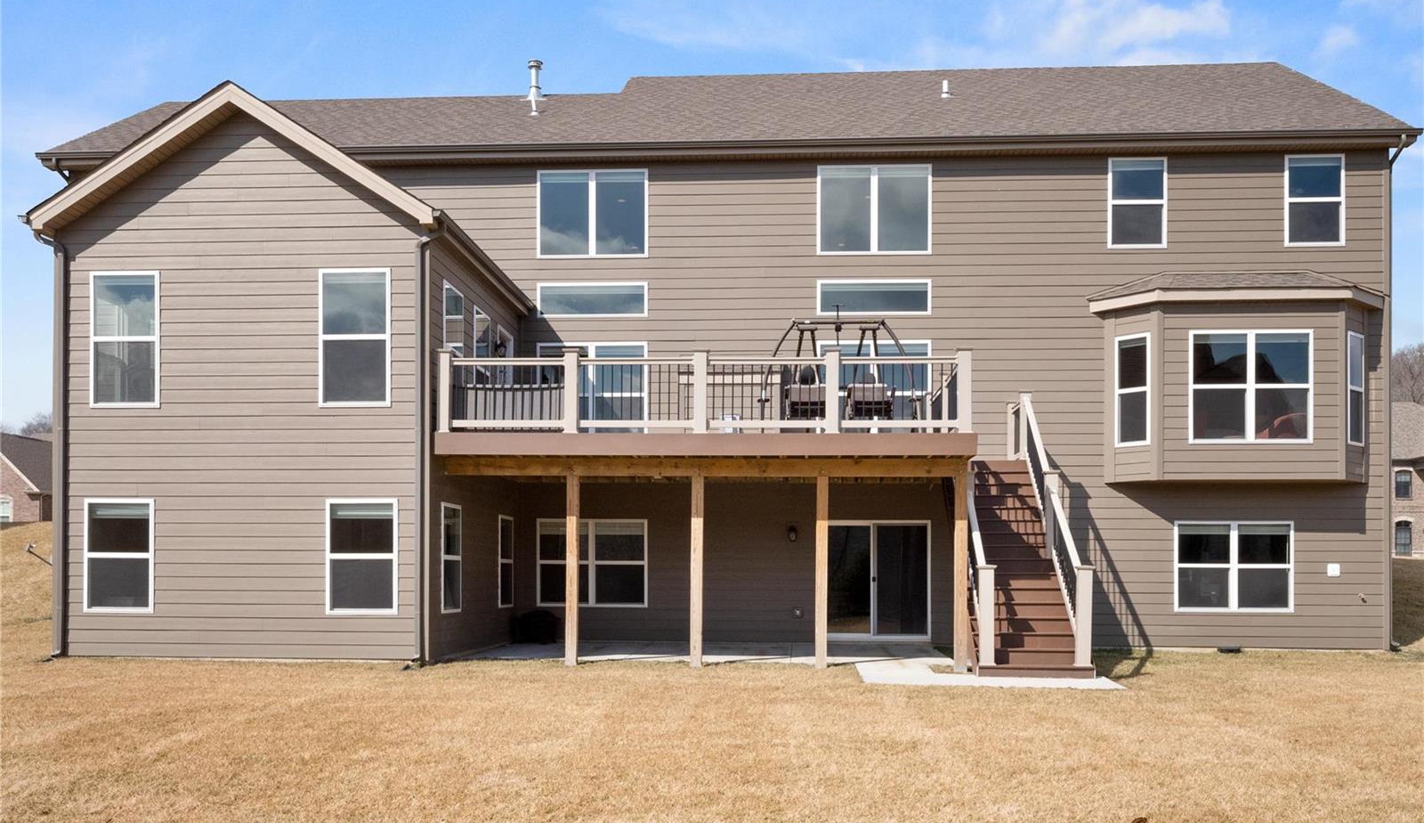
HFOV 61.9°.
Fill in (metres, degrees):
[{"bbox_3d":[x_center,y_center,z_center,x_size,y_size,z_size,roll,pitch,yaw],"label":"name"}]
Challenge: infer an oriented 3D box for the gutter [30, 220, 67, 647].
[{"bbox_3d":[-8.852,0.416,15.850,0.450,5.770,0.200,0,-2,4],"label":"gutter"}]

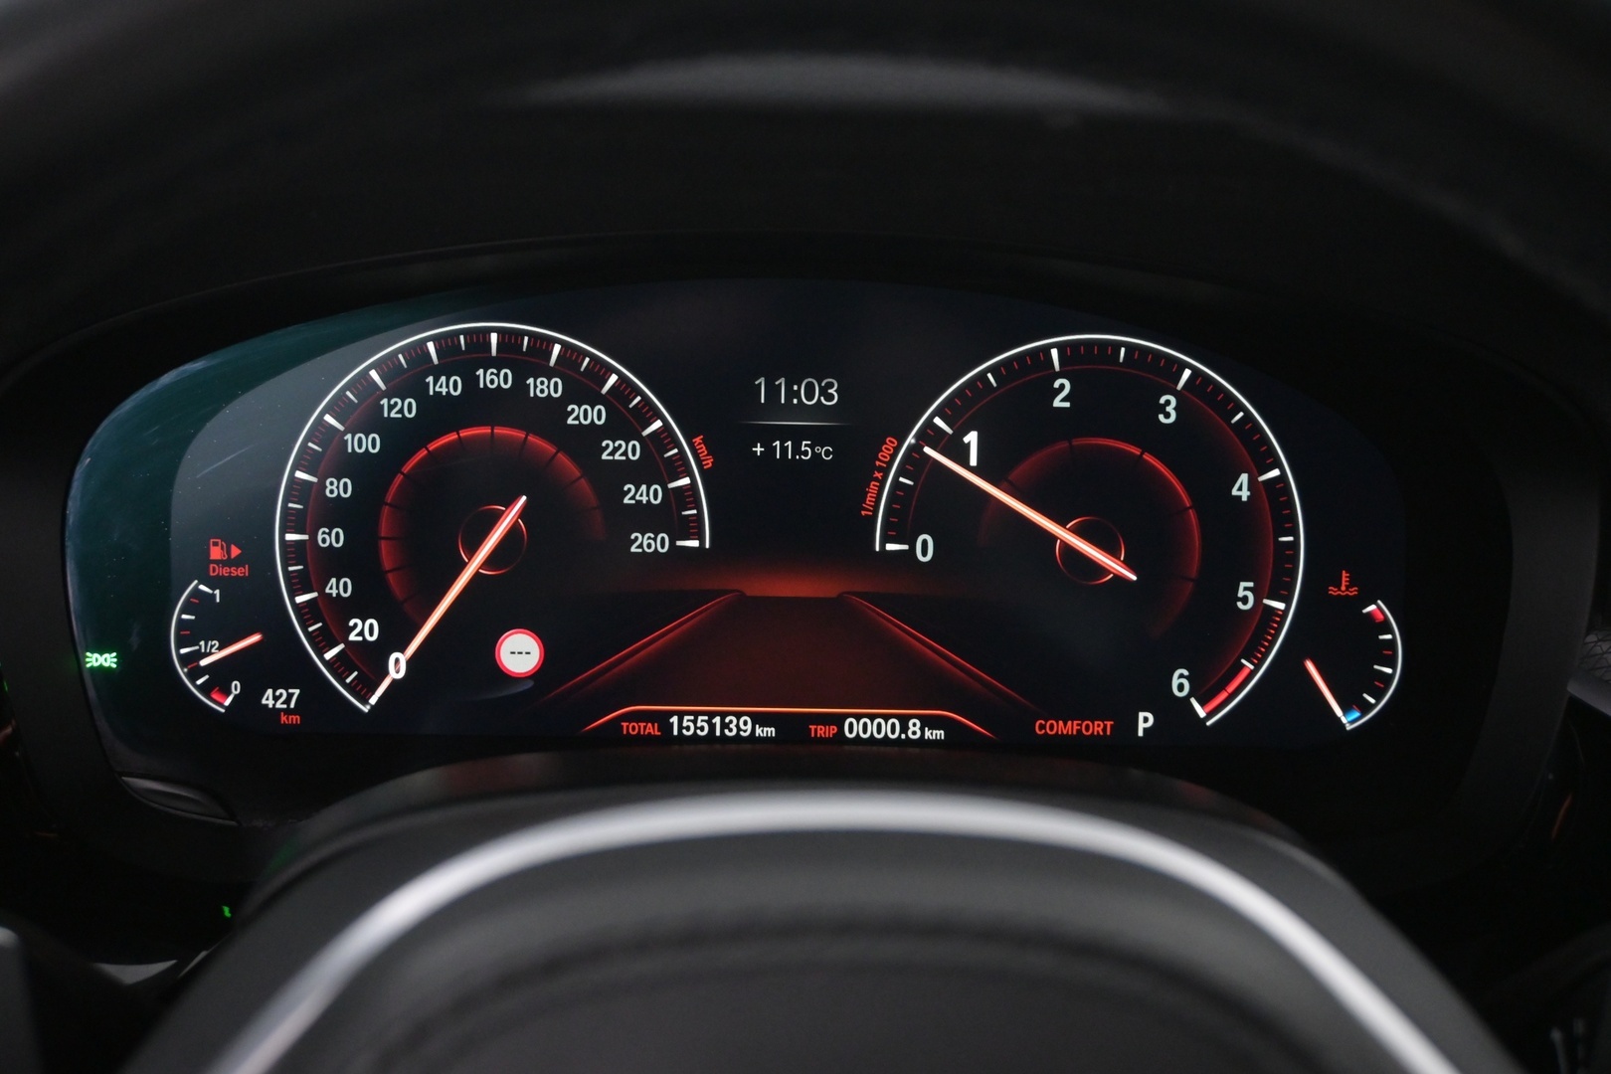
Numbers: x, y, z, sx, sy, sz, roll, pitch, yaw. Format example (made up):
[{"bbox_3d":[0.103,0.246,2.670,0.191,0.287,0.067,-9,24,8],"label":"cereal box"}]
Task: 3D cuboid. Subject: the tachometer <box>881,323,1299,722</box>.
[{"bbox_3d":[0.068,-0.001,0.438,0.102,0.093,0.010,1,4,-1],"label":"tachometer"}]

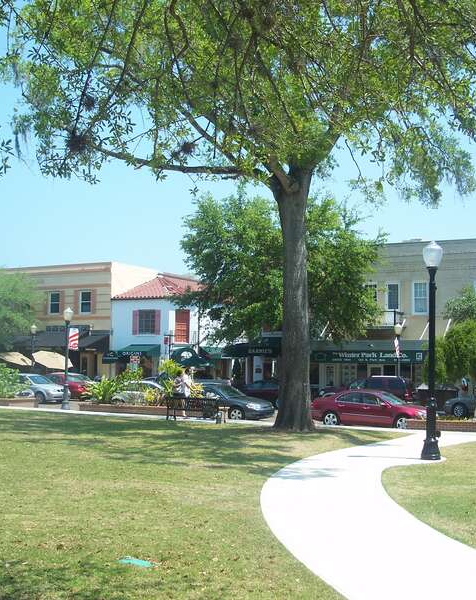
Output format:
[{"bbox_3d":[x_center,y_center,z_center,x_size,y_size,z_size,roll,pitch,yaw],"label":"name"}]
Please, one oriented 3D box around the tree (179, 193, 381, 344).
[{"bbox_3d":[1.761,-0.054,38.133,9.100,9.600,8.800,-2,-5,30],"label":"tree"}]

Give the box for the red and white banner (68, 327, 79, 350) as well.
[{"bbox_3d":[-6.187,1.450,32.200,0.060,0.850,0.460,-2,-5,33],"label":"red and white banner"}]

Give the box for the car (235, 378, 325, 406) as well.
[{"bbox_3d":[2.022,4.637,41.942,4.700,1.470,1.800,-1,-5,31],"label":"car"}]

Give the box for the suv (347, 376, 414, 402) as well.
[{"bbox_3d":[6.007,4.458,39.729,4.800,1.800,1.870,-1,-5,31],"label":"suv"}]

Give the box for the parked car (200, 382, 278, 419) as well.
[{"bbox_3d":[-0.851,3.922,33.798,4.850,1.460,1.820,-2,-5,30],"label":"parked car"}]

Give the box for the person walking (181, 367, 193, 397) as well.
[{"bbox_3d":[-1.796,3.141,29.433,0.400,1.700,0.500,-1,-5,31],"label":"person walking"}]

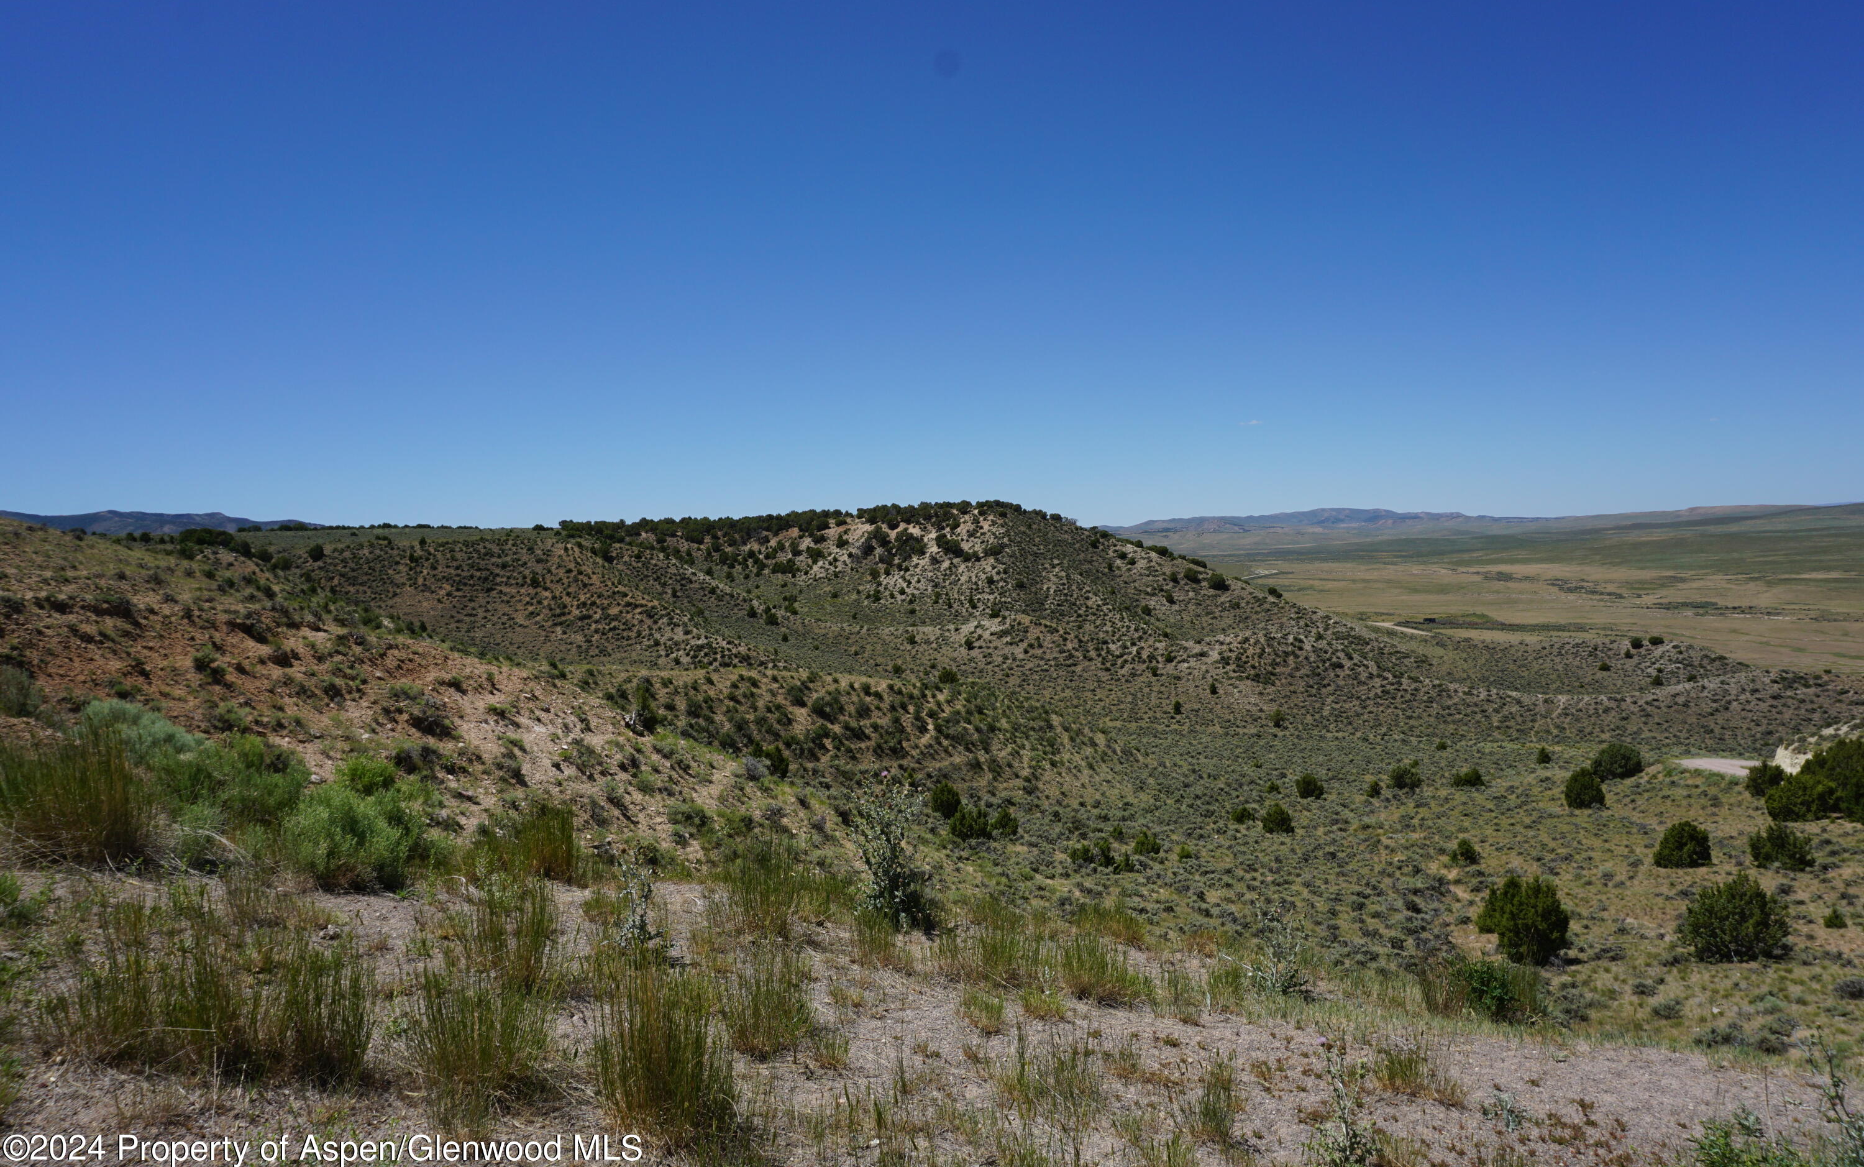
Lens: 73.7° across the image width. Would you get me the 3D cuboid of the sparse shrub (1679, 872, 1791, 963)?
[{"bbox_3d":[22.621,9.397,35.000,2.741,2.468,2.659,0,3,0],"label":"sparse shrub"}]

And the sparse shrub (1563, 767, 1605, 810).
[{"bbox_3d":[36.764,11.530,70.000,2.380,2.214,2.261,1,3,28],"label":"sparse shrub"}]

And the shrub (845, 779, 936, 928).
[{"bbox_3d":[-0.200,1.305,6.000,0.422,0.704,0.380,0,3,-2],"label":"shrub"}]

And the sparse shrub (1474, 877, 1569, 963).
[{"bbox_3d":[14.244,8.142,30.000,2.286,1.918,2.057,1,3,26],"label":"sparse shrub"}]

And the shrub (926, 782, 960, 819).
[{"bbox_3d":[0.488,9.054,52.000,1.430,1.478,1.387,0,3,0],"label":"shrub"}]

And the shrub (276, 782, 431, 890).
[{"bbox_3d":[-3.068,1.342,6.600,0.789,0.534,0.710,-1,3,-25],"label":"shrub"}]

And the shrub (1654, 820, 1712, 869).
[{"bbox_3d":[27.488,9.549,45.500,1.862,1.759,1.806,0,3,0],"label":"shrub"}]

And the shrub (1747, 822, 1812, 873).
[{"bbox_3d":[30.693,9.550,45.000,2.000,1.740,1.940,0,3,0],"label":"shrub"}]

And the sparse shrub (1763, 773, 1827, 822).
[{"bbox_3d":[36.801,9.135,53.000,2.290,2.049,2.221,0,3,0],"label":"sparse shrub"}]

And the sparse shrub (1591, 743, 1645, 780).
[{"bbox_3d":[33.635,8.761,61.000,2.299,1.873,2.230,0,3,0],"label":"sparse shrub"}]

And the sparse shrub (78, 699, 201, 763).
[{"bbox_3d":[-6.059,1.147,9.500,0.947,0.488,0.805,-2,3,-33],"label":"sparse shrub"}]

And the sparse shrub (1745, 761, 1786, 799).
[{"bbox_3d":[51.008,12.073,76.000,2.495,2.237,2.370,2,3,34],"label":"sparse shrub"}]

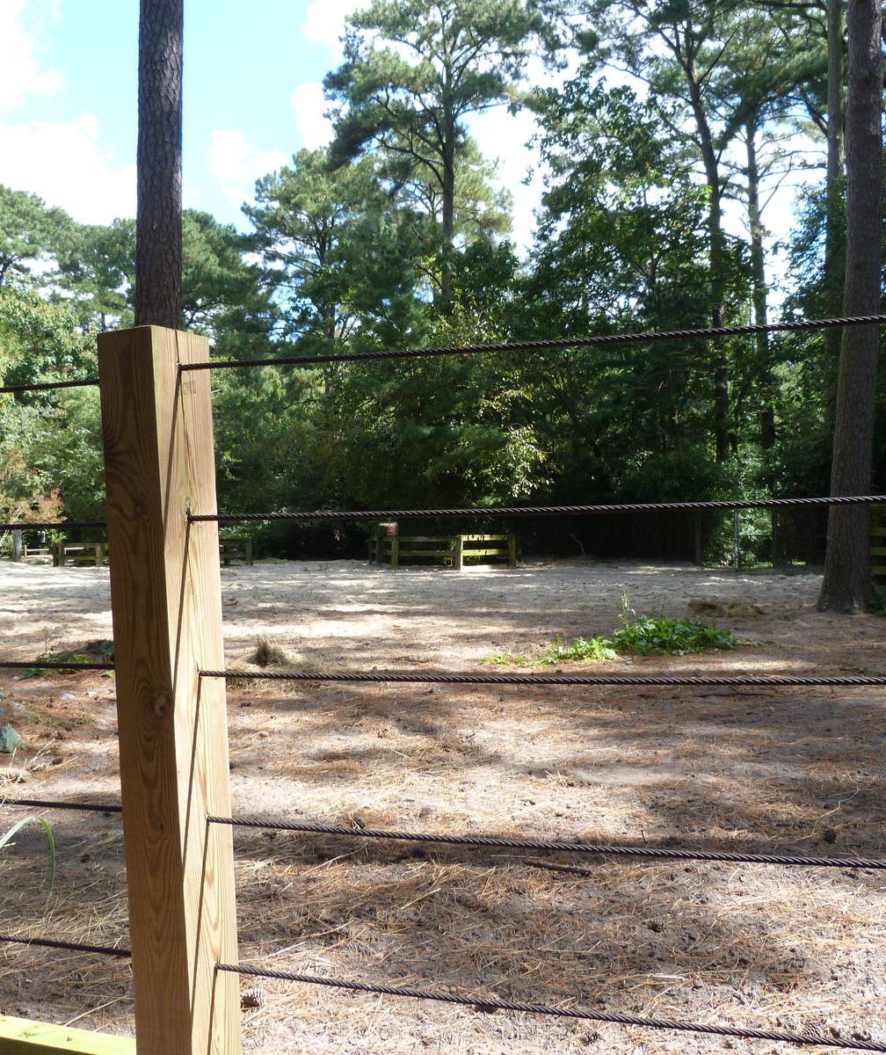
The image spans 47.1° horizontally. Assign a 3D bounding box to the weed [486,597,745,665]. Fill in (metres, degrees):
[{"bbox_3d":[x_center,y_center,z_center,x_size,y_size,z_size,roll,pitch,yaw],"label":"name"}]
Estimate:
[{"bbox_3d":[1.494,0.894,9.000,2.100,0.440,1.000,0,0,-17],"label":"weed"}]

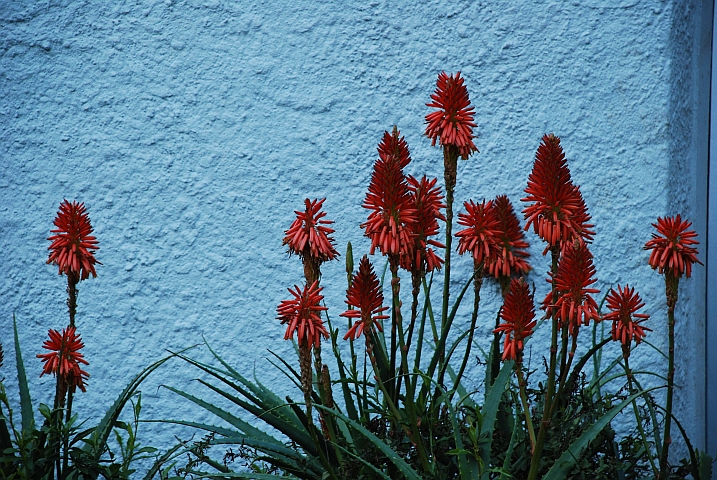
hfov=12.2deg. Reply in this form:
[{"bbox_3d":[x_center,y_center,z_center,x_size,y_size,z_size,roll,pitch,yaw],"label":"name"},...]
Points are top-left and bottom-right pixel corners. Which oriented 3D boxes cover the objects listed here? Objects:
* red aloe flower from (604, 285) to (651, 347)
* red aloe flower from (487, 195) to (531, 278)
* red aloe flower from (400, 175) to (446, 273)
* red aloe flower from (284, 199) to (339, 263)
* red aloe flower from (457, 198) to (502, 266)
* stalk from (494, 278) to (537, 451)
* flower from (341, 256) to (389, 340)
[{"bbox_3d":[0.532,0.149,6.600,0.093,0.123,0.090,0,4,0],"label":"red aloe flower"},{"bbox_3d":[0.304,-0.007,6.780,0.090,0.168,0.087,0,4,0],"label":"red aloe flower"},{"bbox_3d":[0.130,-0.033,6.680,0.092,0.195,0.089,0,4,0],"label":"red aloe flower"},{"bbox_3d":[-0.094,-0.019,6.620,0.110,0.127,0.107,0,4,0],"label":"red aloe flower"},{"bbox_3d":[0.238,-0.014,6.640,0.090,0.134,0.088,0,4,0],"label":"red aloe flower"},{"bbox_3d":[0.305,0.241,6.500,0.082,0.335,0.079,0,4,0],"label":"stalk"},{"bbox_3d":[0.013,0.113,6.520,0.093,0.165,0.091,0,4,0],"label":"flower"}]

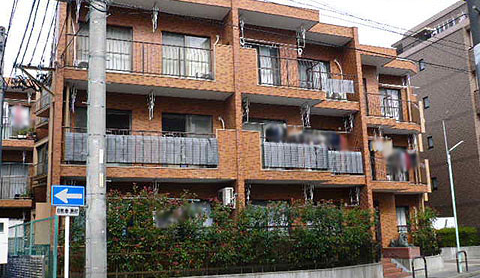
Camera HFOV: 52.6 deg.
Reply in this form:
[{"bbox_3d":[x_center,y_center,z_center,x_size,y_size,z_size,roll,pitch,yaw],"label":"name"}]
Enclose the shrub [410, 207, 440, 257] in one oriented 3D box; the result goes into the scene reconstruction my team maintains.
[{"bbox_3d":[6.360,3.182,16.758,0.850,1.650,0.800,2,-12,-20],"label":"shrub"}]

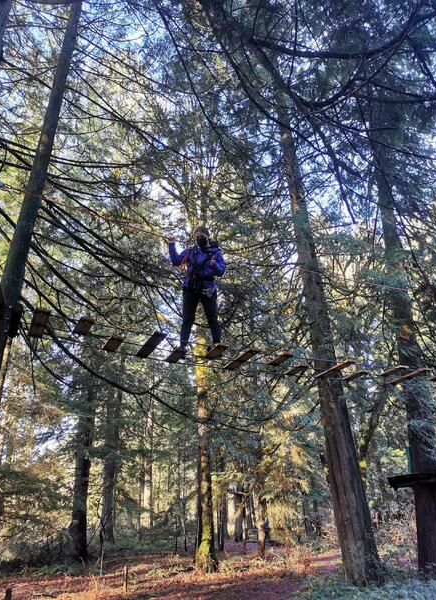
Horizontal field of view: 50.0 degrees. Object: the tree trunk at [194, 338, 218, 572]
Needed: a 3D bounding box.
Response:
[{"bbox_3d":[-0.483,4.935,16.119,0.620,7.680,0.620,-1,-25,-2],"label":"tree trunk"}]

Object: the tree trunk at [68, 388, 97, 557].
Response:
[{"bbox_3d":[-5.236,6.475,18.292,0.720,6.450,0.720,2,-25,-15],"label":"tree trunk"}]

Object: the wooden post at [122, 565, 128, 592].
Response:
[{"bbox_3d":[-2.040,6.077,10.209,0.100,0.550,0.100,3,-25,-10],"label":"wooden post"}]

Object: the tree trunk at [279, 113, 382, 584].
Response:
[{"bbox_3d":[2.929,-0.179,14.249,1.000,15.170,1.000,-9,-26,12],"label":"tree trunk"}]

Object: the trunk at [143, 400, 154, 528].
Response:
[{"bbox_3d":[-5.044,11.664,33.905,0.680,8.790,0.680,2,-25,-8],"label":"trunk"}]

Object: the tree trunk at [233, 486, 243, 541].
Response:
[{"bbox_3d":[1.346,13.649,30.016,0.620,3.380,0.620,-1,-25,2],"label":"tree trunk"}]

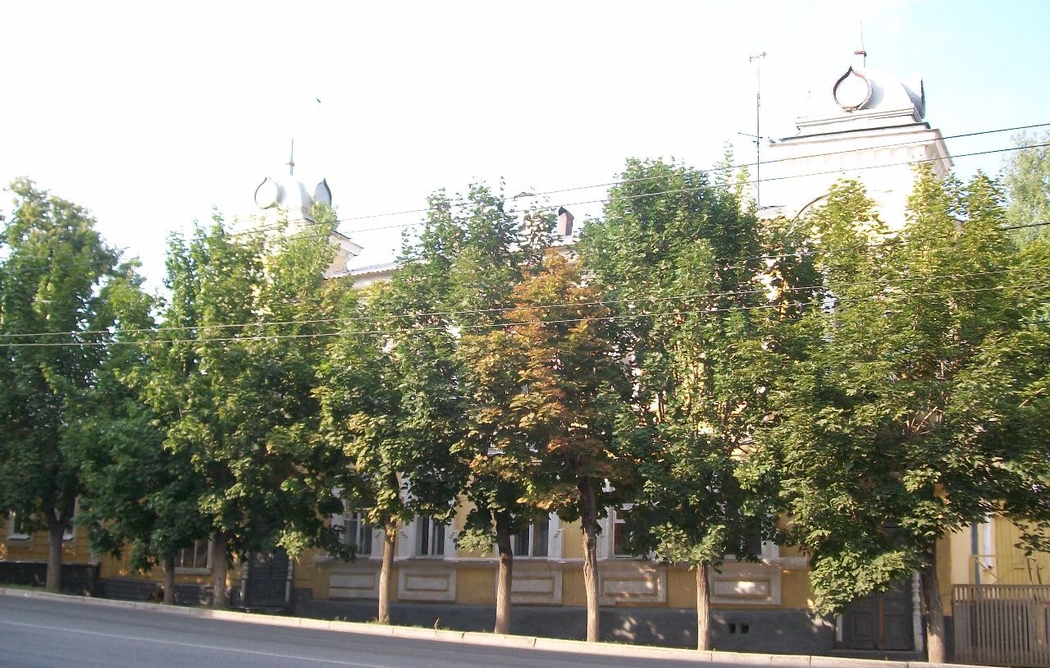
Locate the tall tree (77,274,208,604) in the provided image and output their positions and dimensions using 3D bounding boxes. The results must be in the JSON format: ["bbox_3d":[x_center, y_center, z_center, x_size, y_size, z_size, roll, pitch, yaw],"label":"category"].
[{"bbox_3d":[-9.519,2.437,27.147,3.426,8.222,3.426,-4,-13,20],"label":"tall tree"}]

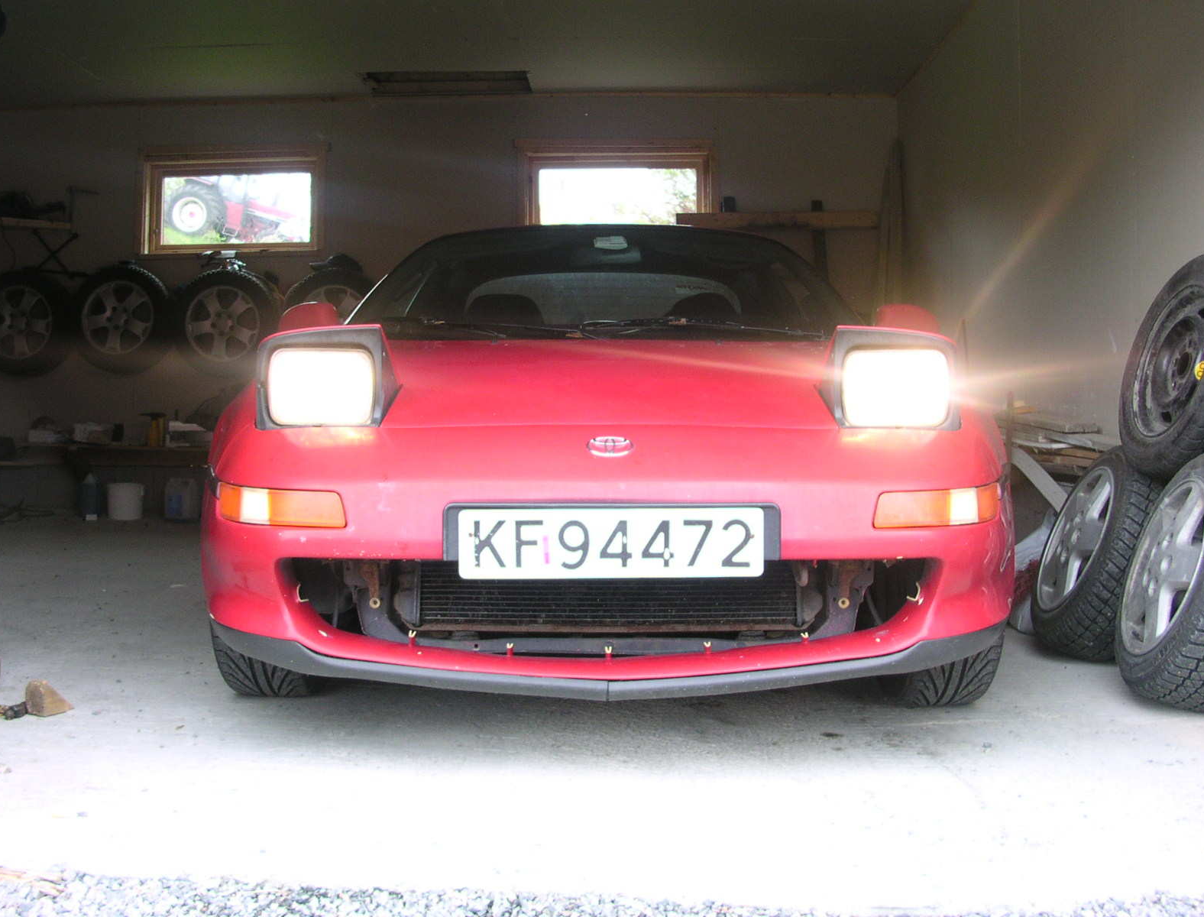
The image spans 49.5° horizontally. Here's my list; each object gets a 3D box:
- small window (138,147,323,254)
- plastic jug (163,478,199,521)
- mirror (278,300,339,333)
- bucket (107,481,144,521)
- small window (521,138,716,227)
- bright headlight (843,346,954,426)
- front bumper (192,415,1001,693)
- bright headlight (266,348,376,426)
[{"bbox_3d":[-2.356,-1.645,8.320,1.210,0.690,0.120,0,1,0],"label":"small window"},{"bbox_3d":[-2.602,0.252,8.100,0.190,0.265,0.140,0,1,4],"label":"plastic jug"},{"bbox_3d":[-0.784,-0.362,3.500,0.175,0.130,0.130,0,1,0],"label":"mirror"},{"bbox_3d":[-2.951,0.266,8.100,0.233,0.225,0.233,0,1,0],"label":"bucket"},{"bbox_3d":[0.085,-1.677,8.300,1.250,0.690,0.120,0,1,0],"label":"small window"},{"bbox_3d":[0.576,-0.139,2.560,0.205,0.150,0.100,0,1,0],"label":"bright headlight"},{"bbox_3d":[0.013,0.165,2.410,1.660,0.470,0.550,0,1,0],"label":"front bumper"},{"bbox_3d":[-0.549,-0.139,2.560,0.205,0.150,0.100,0,1,0],"label":"bright headlight"}]

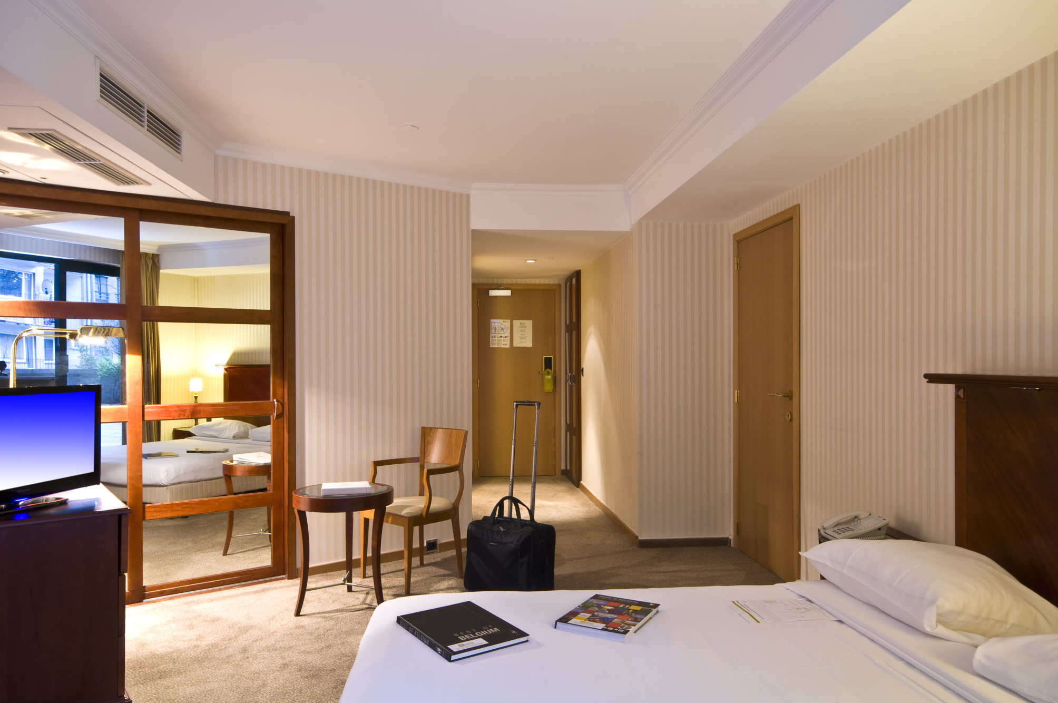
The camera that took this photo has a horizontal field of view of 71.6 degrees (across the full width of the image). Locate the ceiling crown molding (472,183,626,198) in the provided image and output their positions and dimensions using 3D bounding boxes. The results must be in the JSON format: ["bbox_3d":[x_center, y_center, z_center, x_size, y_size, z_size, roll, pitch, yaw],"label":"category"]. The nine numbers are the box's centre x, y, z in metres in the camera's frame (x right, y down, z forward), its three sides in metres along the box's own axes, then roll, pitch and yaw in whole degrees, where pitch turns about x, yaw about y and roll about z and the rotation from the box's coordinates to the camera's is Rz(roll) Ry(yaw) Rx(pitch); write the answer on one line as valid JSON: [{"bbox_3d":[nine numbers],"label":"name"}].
[{"bbox_3d":[0.144,-1.071,4.848,1.030,0.060,0.075,0,-1,-5],"label":"ceiling crown molding"}]

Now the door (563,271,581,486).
[{"bbox_3d":[0.440,0.280,7.529,0.040,2.100,0.860,0,-1,-5],"label":"door"}]

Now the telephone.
[{"bbox_3d":[1.374,0.728,3.102,0.222,0.096,0.175,0,-1,-15],"label":"telephone"}]

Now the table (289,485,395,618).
[{"bbox_3d":[-0.938,0.992,3.707,0.495,0.583,0.495,0,-1,0],"label":"table"}]

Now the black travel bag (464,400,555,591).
[{"bbox_3d":[-0.099,0.775,3.963,0.385,1.020,0.300,-1,-1,36],"label":"black travel bag"}]

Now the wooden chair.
[{"bbox_3d":[-0.643,0.871,4.170,0.510,0.836,0.480,-1,-1,44],"label":"wooden chair"}]

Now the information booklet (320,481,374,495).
[{"bbox_3d":[-0.914,0.684,3.673,0.232,0.030,0.168,0,-1,-16],"label":"information booklet"}]

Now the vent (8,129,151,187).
[{"bbox_3d":[-1.860,-0.818,3.112,0.170,0.030,0.880,0,-1,-5],"label":"vent"}]

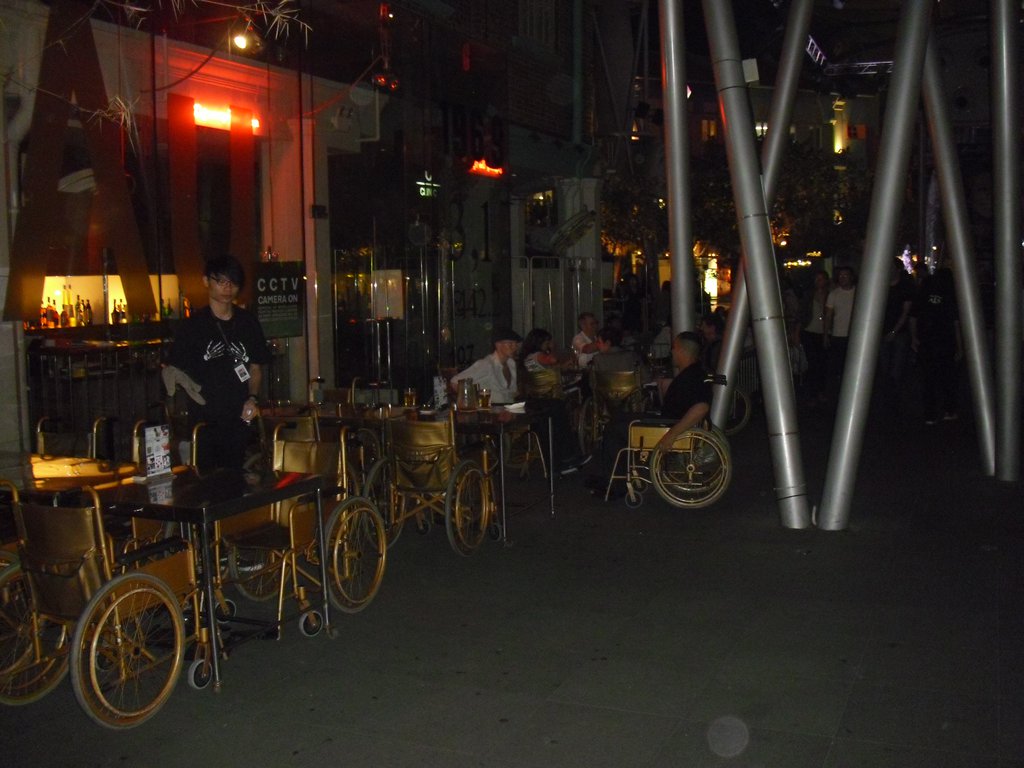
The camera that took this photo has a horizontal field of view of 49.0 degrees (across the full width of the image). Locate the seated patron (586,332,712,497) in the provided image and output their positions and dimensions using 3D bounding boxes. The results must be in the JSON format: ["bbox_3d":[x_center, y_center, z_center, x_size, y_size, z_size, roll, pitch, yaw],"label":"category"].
[{"bbox_3d":[1.012,0.239,8.244,0.898,1.228,0.586,1,6,7],"label":"seated patron"}]

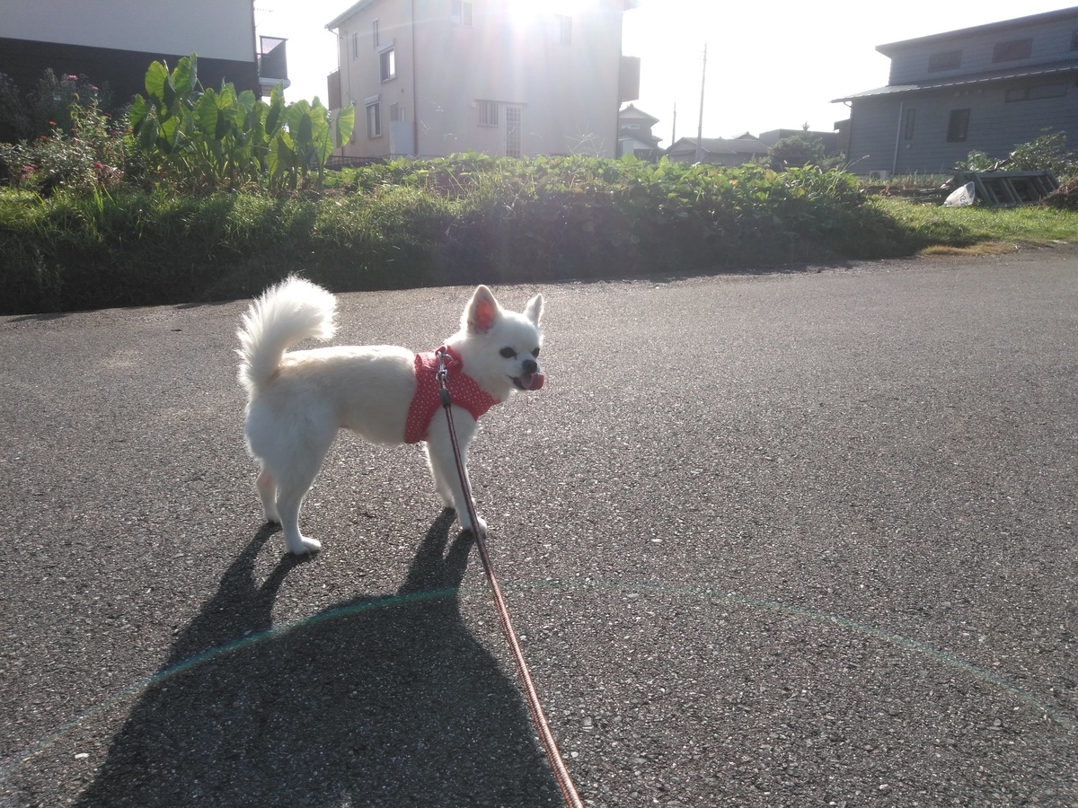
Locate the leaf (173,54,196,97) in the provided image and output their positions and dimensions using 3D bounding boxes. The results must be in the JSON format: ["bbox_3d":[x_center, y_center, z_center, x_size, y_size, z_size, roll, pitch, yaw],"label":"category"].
[{"bbox_3d":[-2.495,-2.312,5.700,0.170,0.290,0.130,1,14,0],"label":"leaf"}]

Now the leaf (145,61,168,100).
[{"bbox_3d":[-2.697,-2.273,5.700,0.170,0.270,0.120,1,14,0],"label":"leaf"}]

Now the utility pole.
[{"bbox_3d":[13.133,-23.437,65.331,0.340,10.500,0.340,1,14,0],"label":"utility pole"}]

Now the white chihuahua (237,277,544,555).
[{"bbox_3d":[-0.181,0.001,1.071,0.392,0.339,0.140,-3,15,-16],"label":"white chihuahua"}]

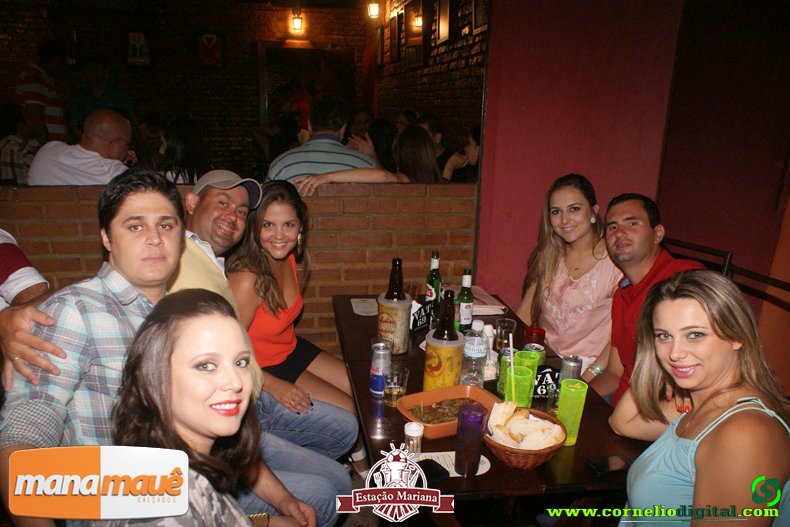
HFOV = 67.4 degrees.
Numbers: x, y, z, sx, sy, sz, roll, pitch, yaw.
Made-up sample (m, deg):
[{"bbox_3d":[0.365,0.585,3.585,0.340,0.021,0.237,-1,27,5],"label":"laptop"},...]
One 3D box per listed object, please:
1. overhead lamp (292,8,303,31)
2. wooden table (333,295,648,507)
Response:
[{"bbox_3d":[-1.275,-3.191,7.750,0.130,0.270,0.140,-1,16,-10],"label":"overhead lamp"},{"bbox_3d":[0.177,0.664,1.954,0.689,0.750,1.261,0,16,-11],"label":"wooden table"}]

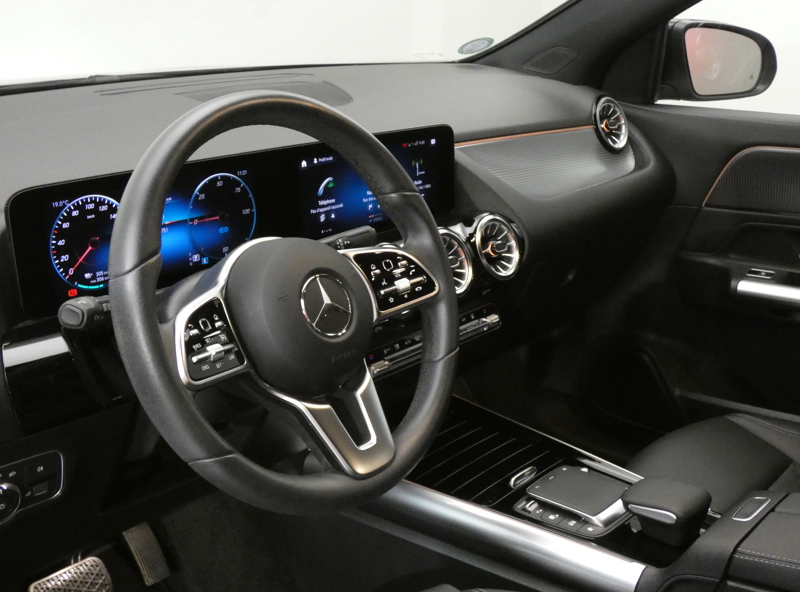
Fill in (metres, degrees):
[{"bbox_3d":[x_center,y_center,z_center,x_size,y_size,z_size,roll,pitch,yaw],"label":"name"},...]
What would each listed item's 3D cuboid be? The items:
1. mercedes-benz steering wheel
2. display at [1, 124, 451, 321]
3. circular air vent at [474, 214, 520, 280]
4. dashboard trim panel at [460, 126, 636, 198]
[{"bbox_3d":[-0.097,0.006,0.880,0.100,0.372,0.372,-16,2,44],"label":"mercedes-benz steering wheel"},{"bbox_3d":[-0.146,-0.104,1.125,0.035,0.121,0.620,10,20,42],"label":"display"},{"bbox_3d":[0.123,-0.063,1.322,0.088,0.088,0.040,-18,1,-44],"label":"circular air vent"},{"bbox_3d":[0.245,-0.208,1.538,0.060,0.105,0.460,-7,8,45],"label":"dashboard trim panel"}]

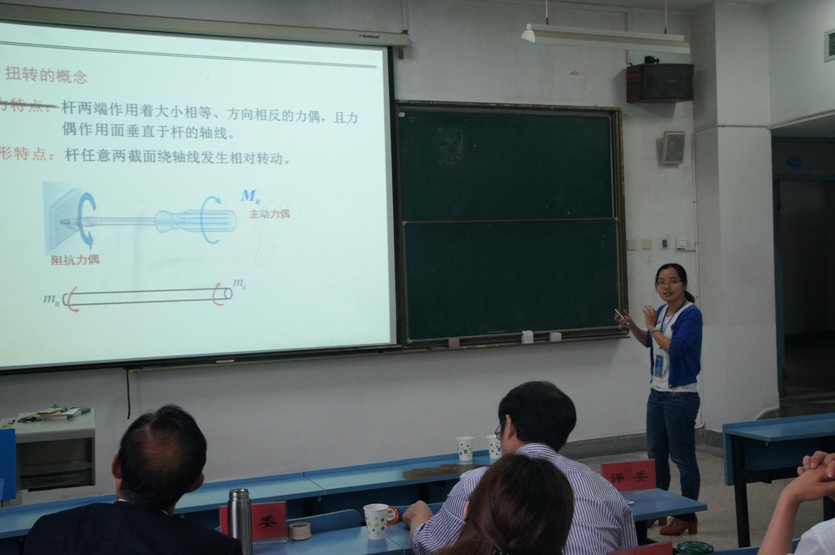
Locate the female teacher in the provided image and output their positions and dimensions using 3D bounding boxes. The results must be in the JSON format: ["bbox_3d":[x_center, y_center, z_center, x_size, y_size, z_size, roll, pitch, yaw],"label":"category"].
[{"bbox_3d":[1.424,0.714,5.336,0.480,1.600,0.460,-2,0,-37],"label":"female teacher"}]

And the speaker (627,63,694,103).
[{"bbox_3d":[1.961,-1.565,7.313,0.455,0.285,0.260,-2,7,-13],"label":"speaker"}]

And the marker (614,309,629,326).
[{"bbox_3d":[1.201,0.235,5.295,0.014,0.145,0.014,-43,21,0],"label":"marker"}]

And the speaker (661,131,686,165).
[{"bbox_3d":[2.127,-1.079,7.546,0.190,0.265,0.110,-2,10,-15],"label":"speaker"}]

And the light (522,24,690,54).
[{"bbox_3d":[1.311,-1.647,6.240,1.240,0.110,0.185,-2,22,-21],"label":"light"}]

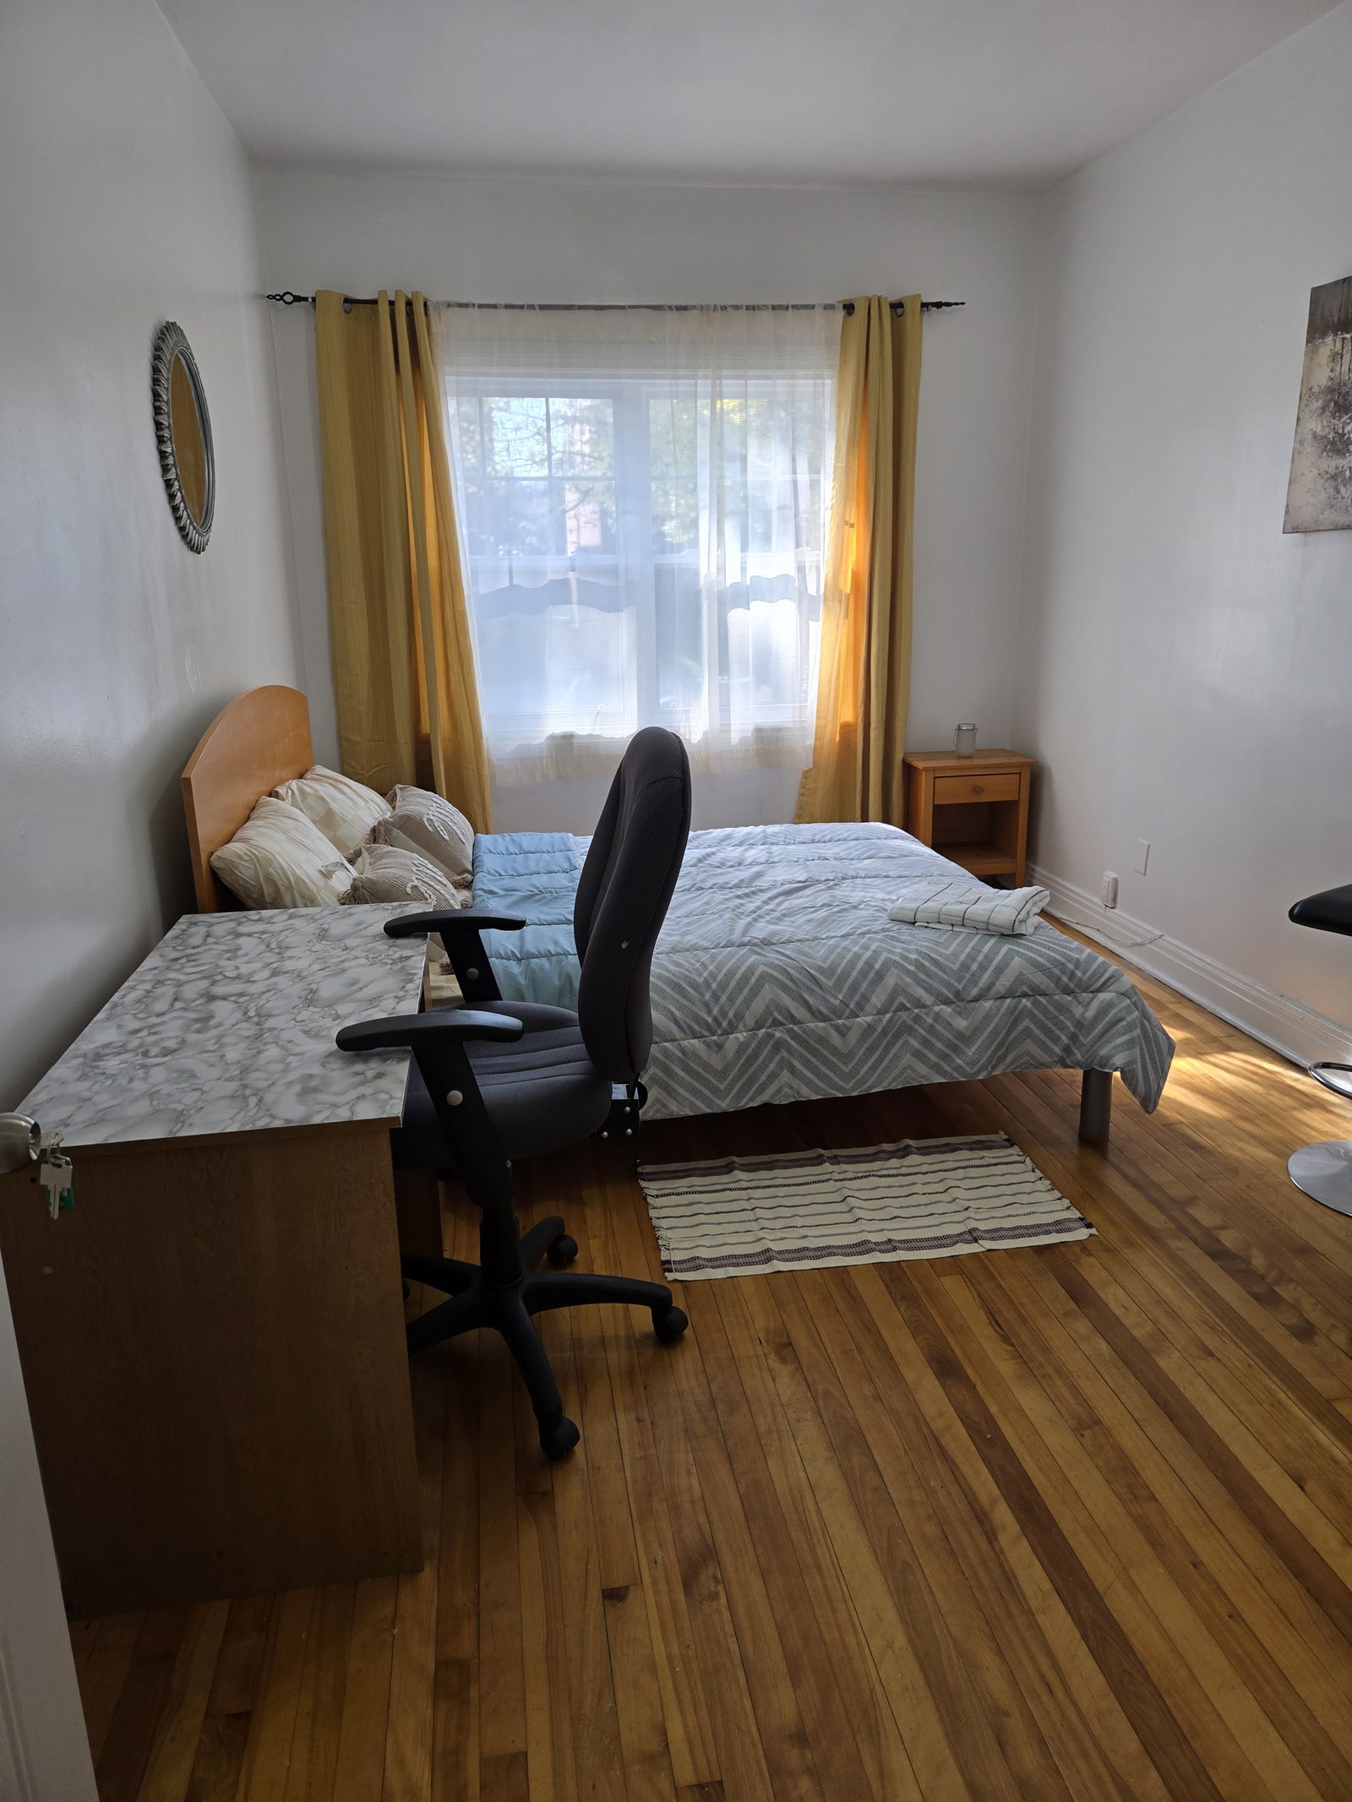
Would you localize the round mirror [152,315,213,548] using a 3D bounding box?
[{"bbox_3d":[-1.202,-1.147,2.971,0.031,0.528,0.521,-3,16,-8],"label":"round mirror"}]

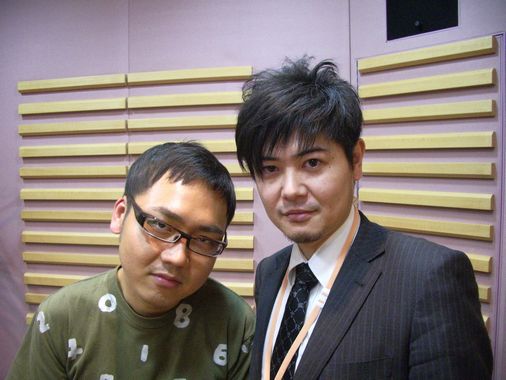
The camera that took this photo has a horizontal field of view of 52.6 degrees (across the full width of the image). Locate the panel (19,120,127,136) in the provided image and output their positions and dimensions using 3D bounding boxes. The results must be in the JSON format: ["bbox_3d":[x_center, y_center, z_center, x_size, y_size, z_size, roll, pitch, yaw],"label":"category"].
[{"bbox_3d":[-0.709,-0.242,2.013,0.484,0.041,0.024,0,4,16],"label":"panel"}]

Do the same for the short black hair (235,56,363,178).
[{"bbox_3d":[0.072,-0.107,0.800,0.195,0.200,0.230,-3,7,22],"label":"short black hair"}]

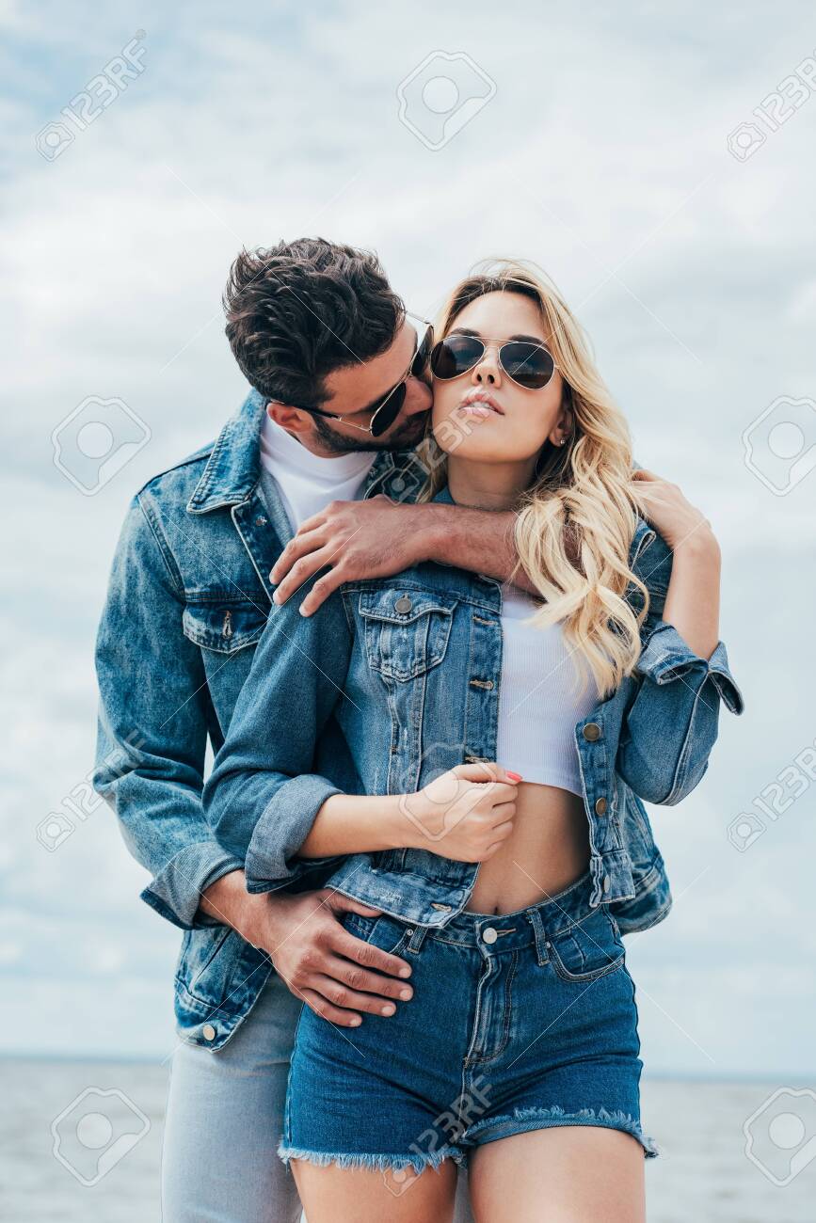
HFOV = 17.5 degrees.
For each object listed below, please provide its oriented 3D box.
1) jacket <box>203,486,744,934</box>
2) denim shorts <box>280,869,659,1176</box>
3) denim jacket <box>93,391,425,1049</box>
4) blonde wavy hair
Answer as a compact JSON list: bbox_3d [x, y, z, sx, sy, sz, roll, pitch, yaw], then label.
[{"bbox_3d":[0.063,0.100,2.710,0.530,0.460,0.320,2,-10,-4],"label":"jacket"},{"bbox_3d":[0.058,0.412,2.670,0.365,0.300,0.235,3,-10,-7],"label":"denim shorts"},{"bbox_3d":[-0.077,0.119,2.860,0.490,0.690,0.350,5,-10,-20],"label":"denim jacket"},{"bbox_3d":[0.130,-0.139,2.770,0.240,0.455,0.250,0,-10,10],"label":"blonde wavy hair"}]

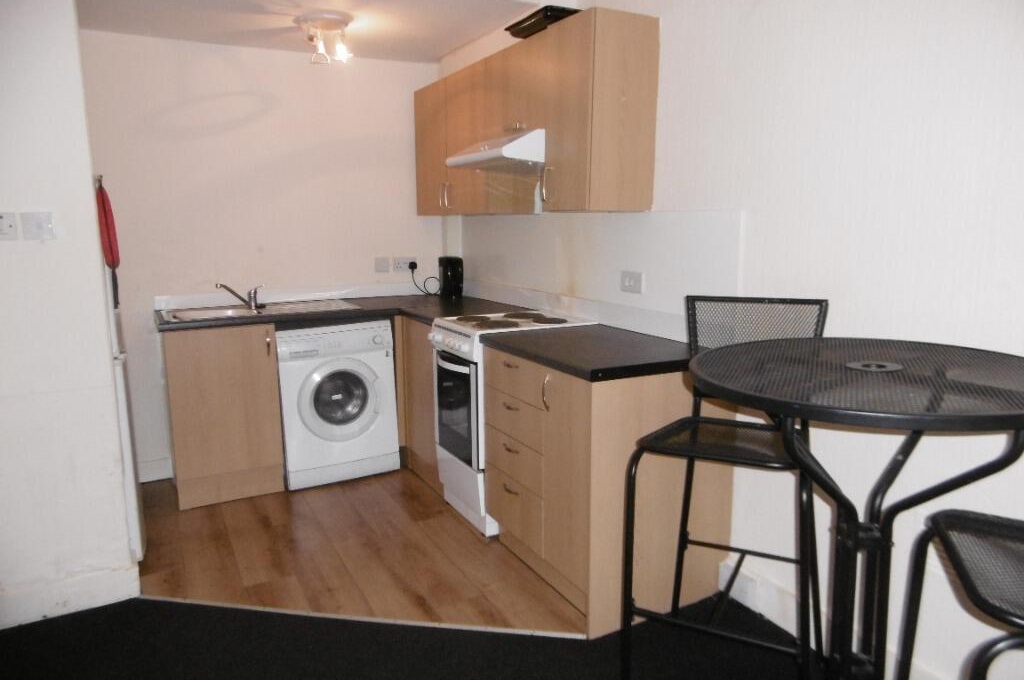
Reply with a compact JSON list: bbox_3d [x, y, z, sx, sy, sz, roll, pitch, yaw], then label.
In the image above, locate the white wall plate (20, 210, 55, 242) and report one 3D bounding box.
[{"bbox_3d":[-1.564,-0.376,2.345,0.087,0.085,0.012,-6,11,-27],"label":"white wall plate"}]

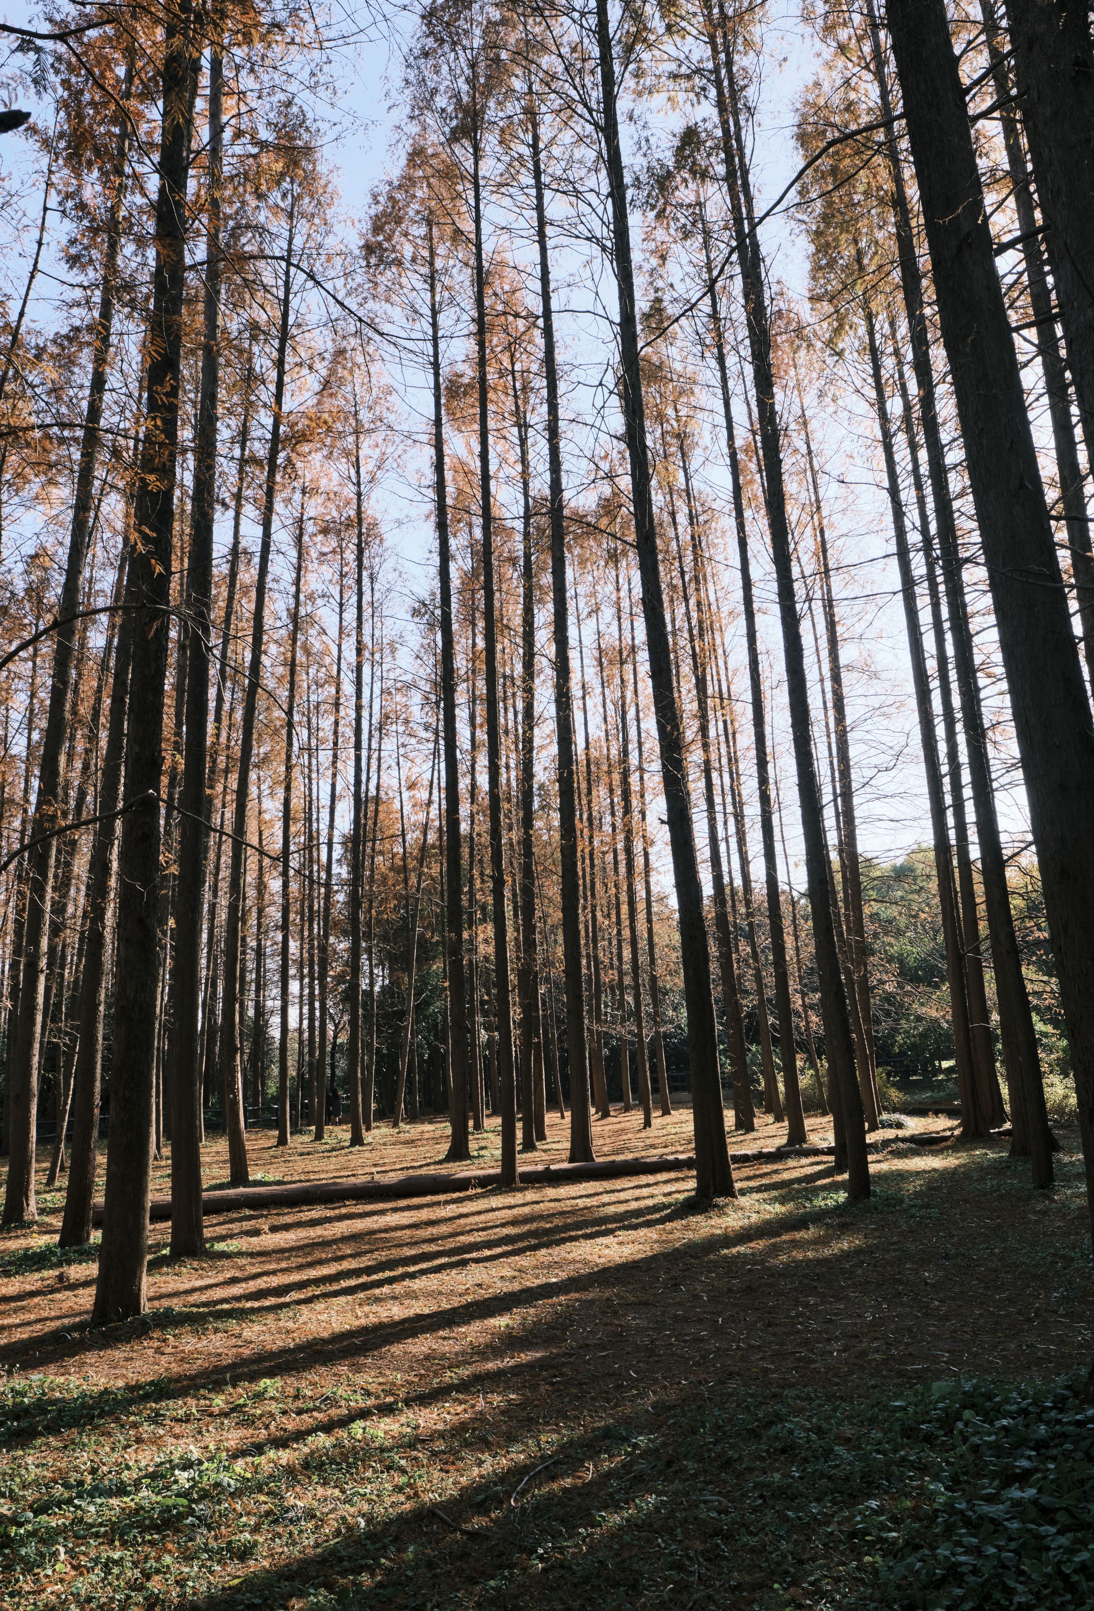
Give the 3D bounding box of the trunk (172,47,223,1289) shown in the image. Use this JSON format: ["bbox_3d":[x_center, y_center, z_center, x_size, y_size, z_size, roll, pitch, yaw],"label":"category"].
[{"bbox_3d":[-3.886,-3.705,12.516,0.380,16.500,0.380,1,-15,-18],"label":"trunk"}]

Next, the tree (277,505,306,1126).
[{"bbox_3d":[-7.506,-0.423,32.468,0.350,19.990,0.350,2,-15,-13],"label":"tree"}]

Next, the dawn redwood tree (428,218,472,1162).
[{"bbox_3d":[-2.368,-3.915,25.087,0.450,22.830,0.450,-2,-15,-5],"label":"dawn redwood tree"}]

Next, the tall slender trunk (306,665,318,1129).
[{"bbox_3d":[-10.502,3.511,48.598,0.388,20.900,0.369,0,-15,-12],"label":"tall slender trunk"}]

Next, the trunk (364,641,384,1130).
[{"bbox_3d":[-7.036,2.706,45.123,0.392,20.520,0.368,1,-15,-9],"label":"trunk"}]

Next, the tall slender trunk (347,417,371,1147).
[{"bbox_3d":[-5.399,-1.644,31.199,0.360,21.590,0.360,0,-15,-10],"label":"tall slender trunk"}]

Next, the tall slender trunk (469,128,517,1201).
[{"bbox_3d":[-1.088,-4.270,20.771,0.296,21.790,0.275,-2,-15,-3],"label":"tall slender trunk"}]

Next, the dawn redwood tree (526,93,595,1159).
[{"bbox_3d":[0.147,-5.413,23.686,0.480,25.050,0.451,-3,-15,1],"label":"dawn redwood tree"}]

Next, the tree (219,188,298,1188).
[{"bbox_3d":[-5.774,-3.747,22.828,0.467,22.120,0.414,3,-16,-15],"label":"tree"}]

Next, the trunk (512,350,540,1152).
[{"bbox_3d":[-0.678,-2.484,28.862,0.357,22.210,0.332,-1,-15,-1],"label":"trunk"}]

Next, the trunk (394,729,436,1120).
[{"bbox_3d":[-5.198,4.506,43.876,0.340,15.820,0.340,6,-16,-6],"label":"trunk"}]

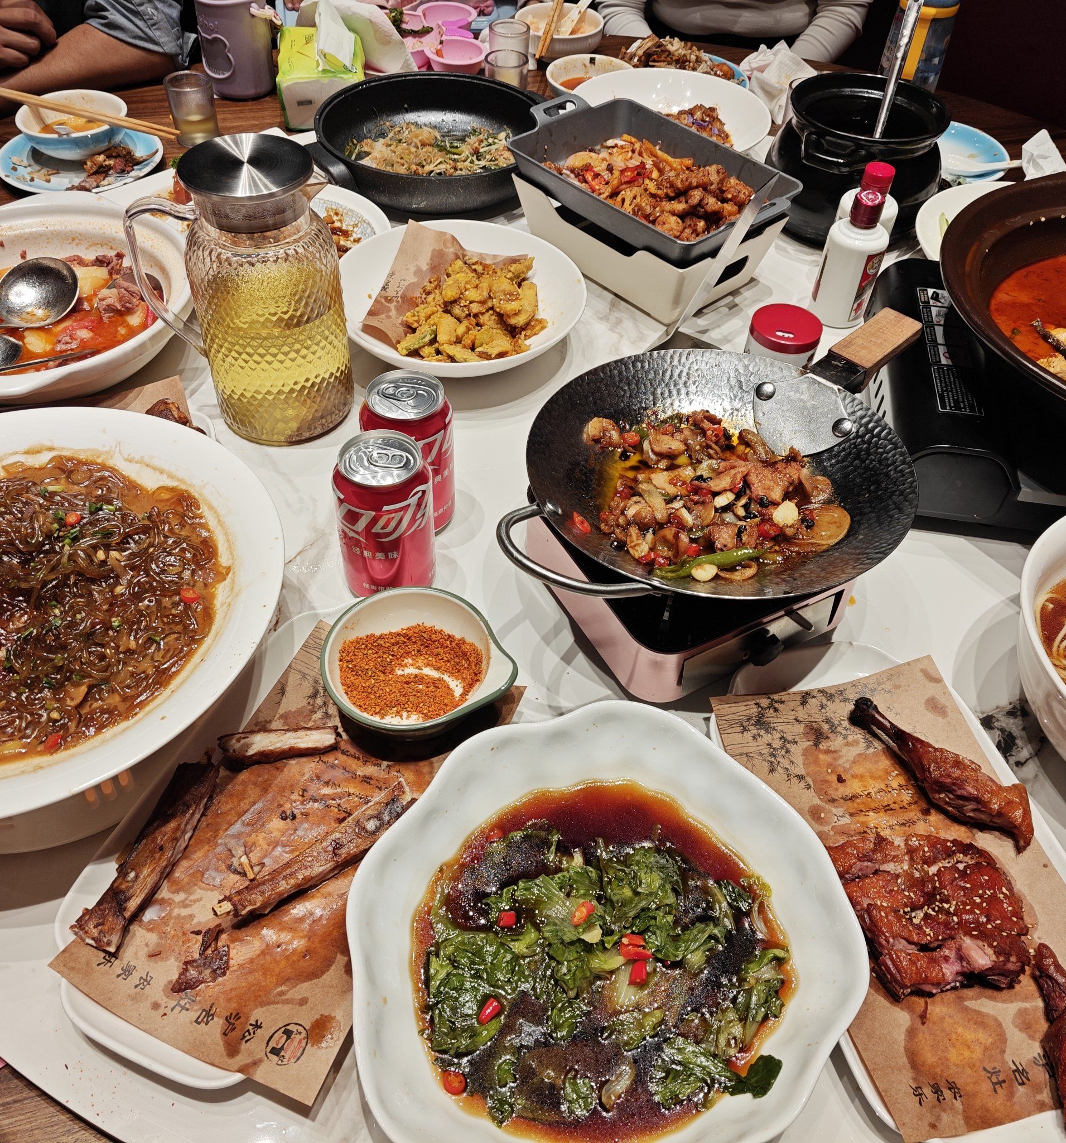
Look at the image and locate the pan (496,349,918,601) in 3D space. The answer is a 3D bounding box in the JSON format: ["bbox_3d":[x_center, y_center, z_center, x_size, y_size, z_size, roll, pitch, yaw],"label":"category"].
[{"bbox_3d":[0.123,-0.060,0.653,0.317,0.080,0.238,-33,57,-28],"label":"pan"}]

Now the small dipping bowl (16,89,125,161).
[{"bbox_3d":[-0.522,-0.502,1.163,0.120,0.050,0.120,-17,51,-17],"label":"small dipping bowl"}]

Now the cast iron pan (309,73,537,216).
[{"bbox_3d":[-0.108,-0.473,1.129,0.310,0.062,0.258,-33,57,-28],"label":"cast iron pan"}]

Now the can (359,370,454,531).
[{"bbox_3d":[-0.090,-0.083,0.743,0.066,0.115,0.066,2,48,-2],"label":"can"}]

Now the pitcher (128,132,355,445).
[{"bbox_3d":[-0.224,-0.214,0.788,0.153,0.213,0.112,-2,48,-5],"label":"pitcher"}]

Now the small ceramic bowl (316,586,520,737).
[{"bbox_3d":[-0.070,0.066,0.641,0.124,0.043,0.108,10,48,6],"label":"small ceramic bowl"}]

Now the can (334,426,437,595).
[{"bbox_3d":[-0.101,-0.035,0.699,0.066,0.115,0.066,1,48,-2],"label":"can"}]

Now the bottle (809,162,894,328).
[{"bbox_3d":[0.299,-0.294,0.949,0.056,0.123,0.056,34,54,24],"label":"bottle"}]

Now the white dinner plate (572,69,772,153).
[{"bbox_3d":[0.162,-0.527,1.205,0.234,0.044,0.234,2,48,-2],"label":"white dinner plate"}]

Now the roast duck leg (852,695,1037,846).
[{"bbox_3d":[0.248,0.117,0.615,0.122,0.036,0.045,36,56,26],"label":"roast duck leg"}]

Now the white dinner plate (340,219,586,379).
[{"bbox_3d":[-0.063,-0.235,0.921,0.221,0.057,0.221,-1,48,-4],"label":"white dinner plate"}]

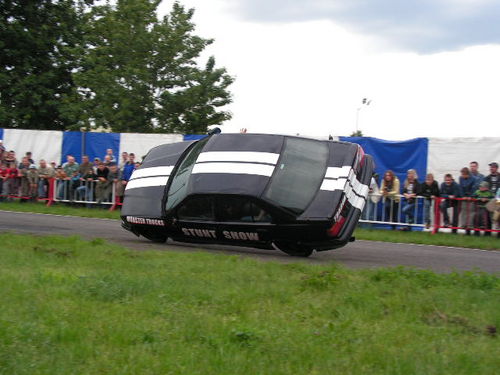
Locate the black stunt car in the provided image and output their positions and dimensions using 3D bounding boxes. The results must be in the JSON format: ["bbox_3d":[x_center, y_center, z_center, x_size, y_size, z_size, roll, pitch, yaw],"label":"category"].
[{"bbox_3d":[-0.208,-0.005,12.550,4.420,1.730,1.370,2,-35,31],"label":"black stunt car"}]

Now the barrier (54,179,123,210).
[{"bbox_3d":[-5.900,0.240,27.400,2.500,1.000,0.500,3,1,22],"label":"barrier"}]

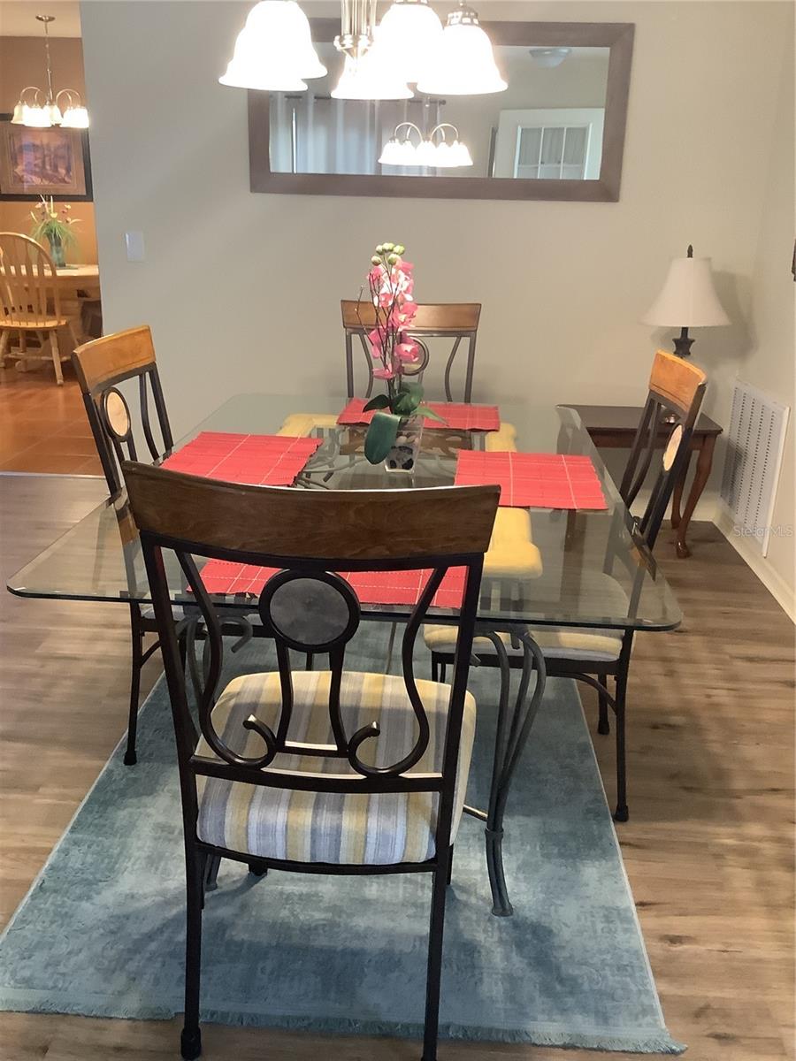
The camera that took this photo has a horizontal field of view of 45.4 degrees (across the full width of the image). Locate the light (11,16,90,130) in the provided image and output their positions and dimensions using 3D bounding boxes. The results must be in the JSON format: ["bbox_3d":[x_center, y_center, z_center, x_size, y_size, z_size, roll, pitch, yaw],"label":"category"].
[{"bbox_3d":[-2.456,-3.232,6.708,0.600,0.710,0.600,2,19,3],"label":"light"}]

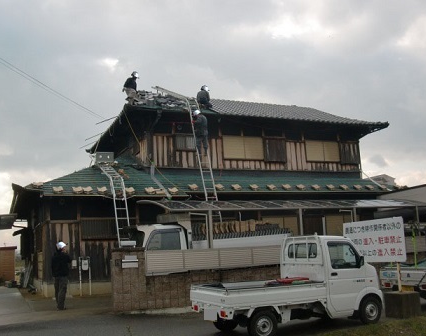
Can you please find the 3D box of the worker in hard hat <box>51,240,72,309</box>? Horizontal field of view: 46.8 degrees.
[{"bbox_3d":[-3.962,2.825,12.866,0.520,1.750,0.380,-8,-10,30],"label":"worker in hard hat"}]

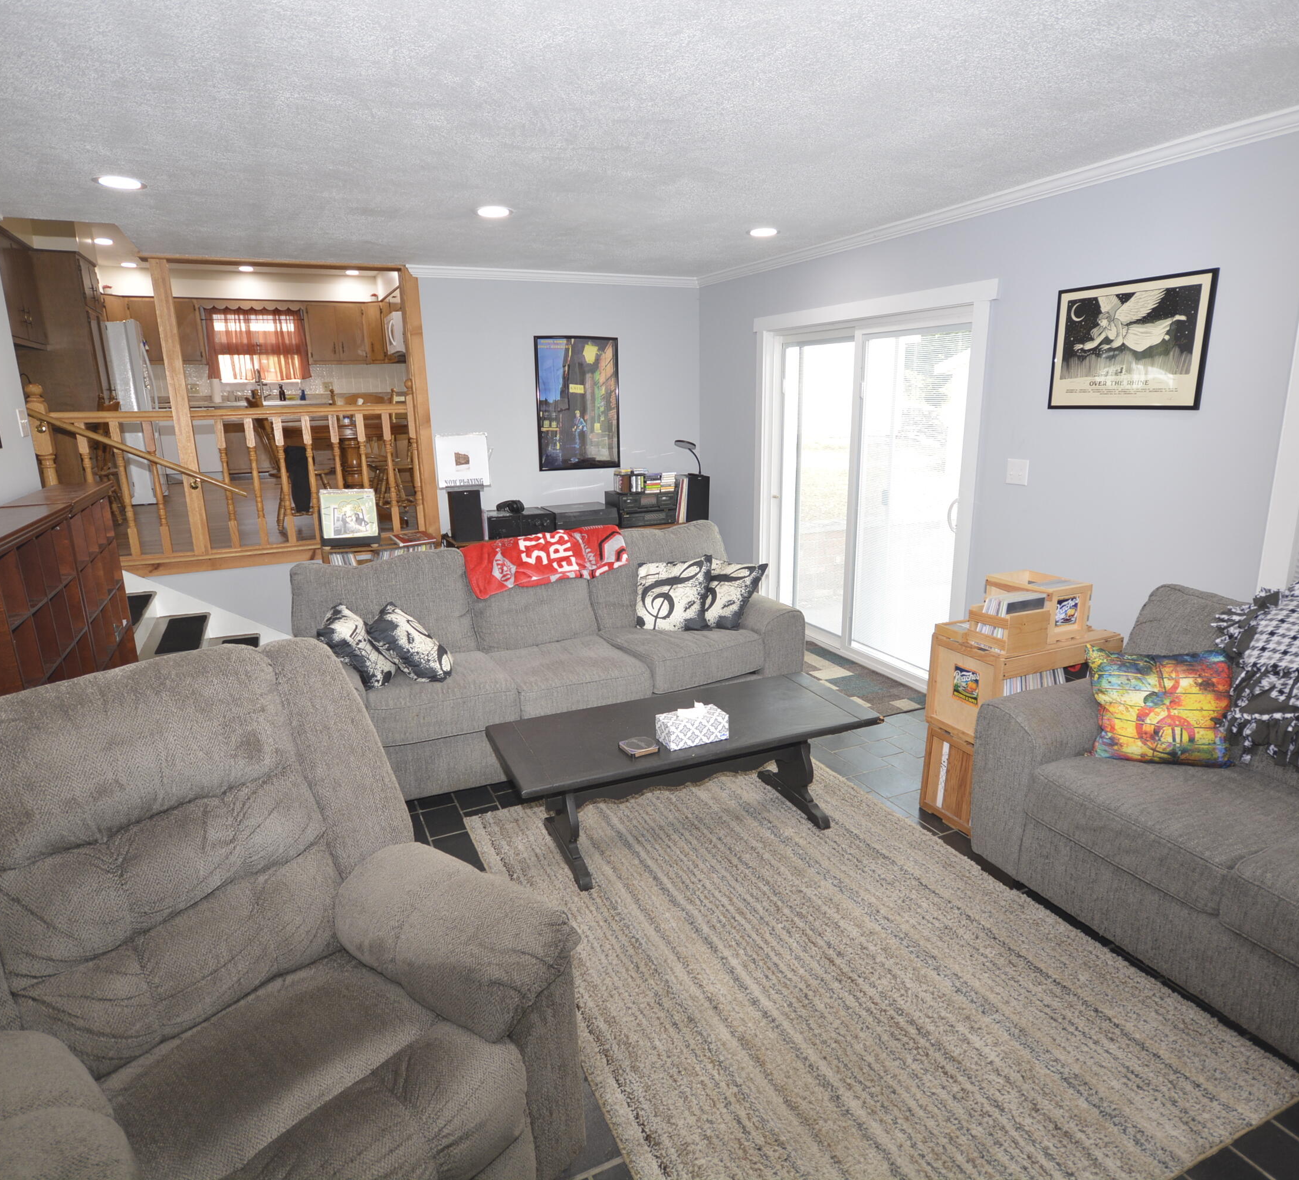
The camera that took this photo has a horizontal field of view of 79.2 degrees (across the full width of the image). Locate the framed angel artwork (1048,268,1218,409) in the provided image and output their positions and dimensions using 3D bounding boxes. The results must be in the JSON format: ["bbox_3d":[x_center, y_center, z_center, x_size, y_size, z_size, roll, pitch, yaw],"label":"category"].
[{"bbox_3d":[1.882,-0.964,3.121,0.025,0.491,0.638,-7,16,-24],"label":"framed angel artwork"}]

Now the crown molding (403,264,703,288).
[{"bbox_3d":[-0.586,-2.227,5.578,2.170,0.062,0.060,-7,16,-24],"label":"crown molding"}]

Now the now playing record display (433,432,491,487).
[{"bbox_3d":[-1.171,-0.803,4.976,0.320,0.340,0.080,-7,15,-24],"label":"now playing record display"}]

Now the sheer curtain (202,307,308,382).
[{"bbox_3d":[-5.137,-3.224,10.296,1.180,0.880,0.080,-7,16,-24],"label":"sheer curtain"}]

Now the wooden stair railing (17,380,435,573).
[{"bbox_3d":[-2.496,-0.704,4.886,2.105,1.145,0.140,-7,15,-24],"label":"wooden stair railing"}]

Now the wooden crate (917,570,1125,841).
[{"bbox_3d":[1.348,0.421,2.921,0.525,0.920,0.325,-7,15,-24],"label":"wooden crate"}]

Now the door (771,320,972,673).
[{"bbox_3d":[1.214,-0.561,4.699,0.110,1.925,1.710,-7,15,-24],"label":"door"}]

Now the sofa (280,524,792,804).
[{"bbox_3d":[-0.473,0.247,3.807,2.297,0.885,0.985,-7,15,-24],"label":"sofa"}]

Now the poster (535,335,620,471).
[{"bbox_3d":[-0.502,-1.342,5.687,0.634,0.936,0.025,-7,15,-24],"label":"poster"}]

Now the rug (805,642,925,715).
[{"bbox_3d":[0.927,0.469,4.601,0.650,0.010,1.500,-7,16,-24],"label":"rug"}]

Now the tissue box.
[{"bbox_3d":[0.153,0.474,2.733,0.222,0.101,0.112,-7,15,-23],"label":"tissue box"}]

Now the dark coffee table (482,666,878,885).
[{"bbox_3d":[0.139,0.690,2.920,1.373,0.422,0.515,-7,15,-24],"label":"dark coffee table"}]

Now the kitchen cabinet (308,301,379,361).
[{"bbox_3d":[-4.129,-3.466,10.623,0.890,0.765,0.320,-7,16,-24],"label":"kitchen cabinet"}]

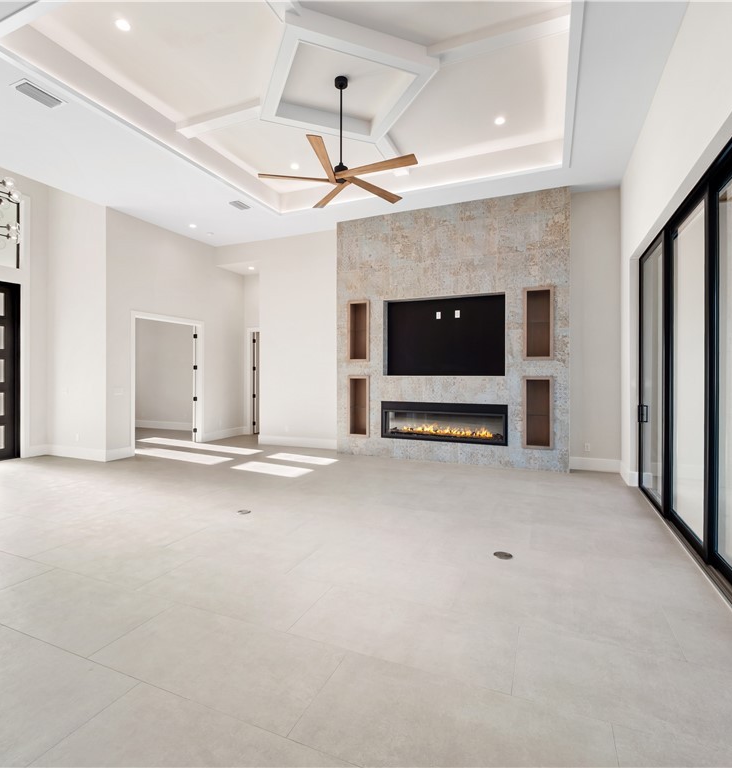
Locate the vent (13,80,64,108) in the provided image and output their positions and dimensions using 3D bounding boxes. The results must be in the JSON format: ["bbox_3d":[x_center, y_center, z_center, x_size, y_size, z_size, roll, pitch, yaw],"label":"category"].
[{"bbox_3d":[-3.180,-2.800,4.037,0.210,0.030,0.350,0,1,23],"label":"vent"}]

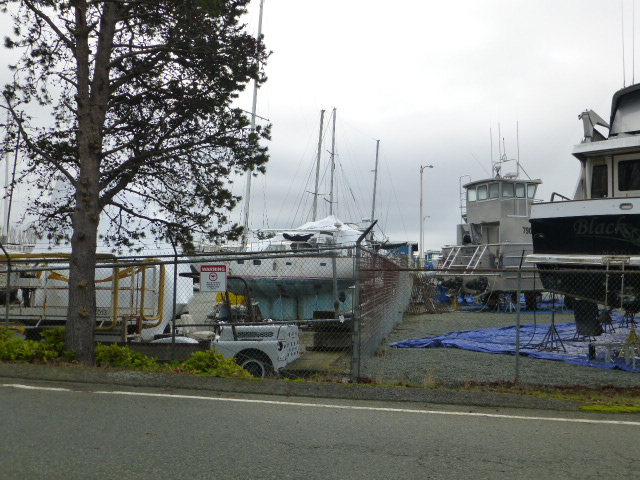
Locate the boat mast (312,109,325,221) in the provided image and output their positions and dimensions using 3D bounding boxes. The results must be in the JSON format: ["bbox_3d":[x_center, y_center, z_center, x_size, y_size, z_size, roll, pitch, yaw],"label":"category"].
[{"bbox_3d":[-0.118,-4.289,36.298,0.190,8.690,0.190,4,-4,0],"label":"boat mast"}]

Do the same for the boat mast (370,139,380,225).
[{"bbox_3d":[4.004,-3.652,40.255,0.160,7.420,0.160,4,-4,0],"label":"boat mast"}]

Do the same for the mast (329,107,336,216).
[{"bbox_3d":[0.907,-4.929,40.332,0.180,9.670,0.180,2,-4,0],"label":"mast"}]

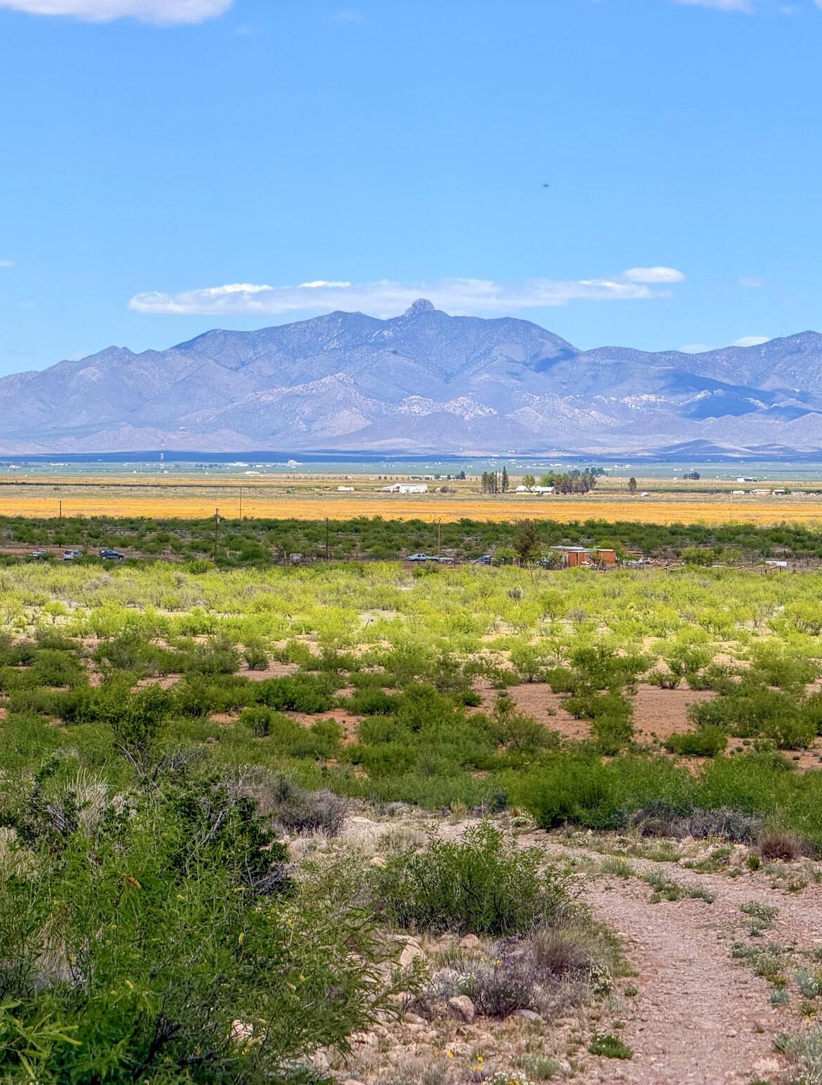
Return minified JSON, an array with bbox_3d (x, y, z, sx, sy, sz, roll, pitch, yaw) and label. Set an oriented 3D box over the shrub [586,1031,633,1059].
[{"bbox_3d":[1.241,3.125,26.000,0.280,0.140,0.260,0,1,0],"label":"shrub"}]

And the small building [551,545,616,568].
[{"bbox_3d":[28.952,2.373,702.000,9.400,3.600,5.800,-1,1,-22],"label":"small building"}]

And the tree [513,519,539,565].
[{"bbox_3d":[19.447,0.000,705.000,4.300,7.700,4.300,0,1,0],"label":"tree"}]

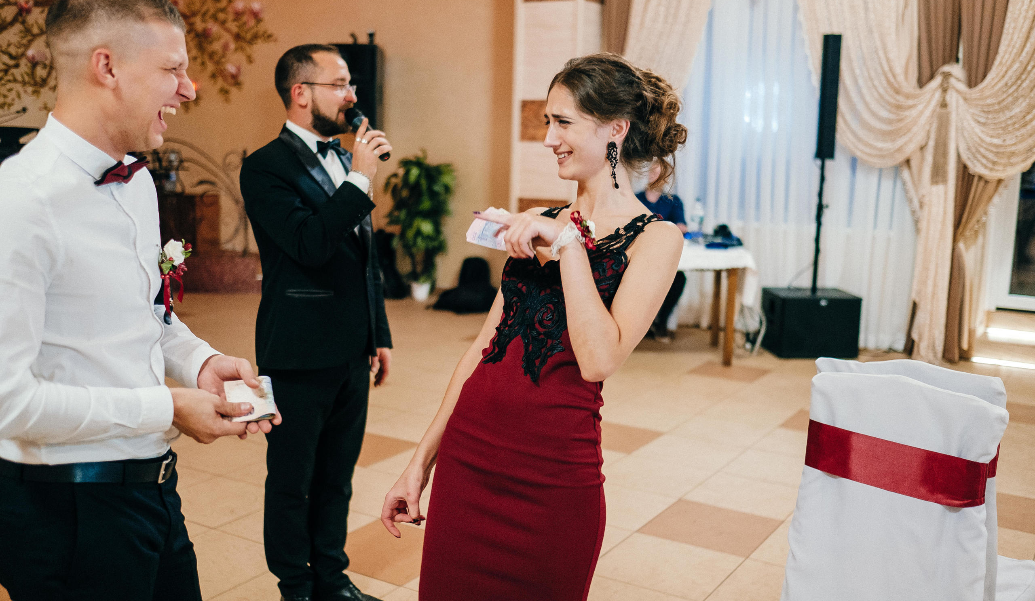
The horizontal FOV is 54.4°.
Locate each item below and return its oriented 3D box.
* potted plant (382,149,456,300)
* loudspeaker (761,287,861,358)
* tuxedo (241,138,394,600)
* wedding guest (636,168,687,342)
[{"bbox_3d":[-0.916,-0.706,9.504,0.660,1.400,0.620,1,9,0],"label":"potted plant"},{"bbox_3d":[2.156,0.167,7.430,0.575,0.443,0.460,1,9,-4],"label":"loudspeaker"},{"bbox_3d":[-0.610,0.217,3.060,0.390,1.470,0.490,5,10,25],"label":"tuxedo"},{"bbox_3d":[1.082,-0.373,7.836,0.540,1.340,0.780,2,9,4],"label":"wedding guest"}]

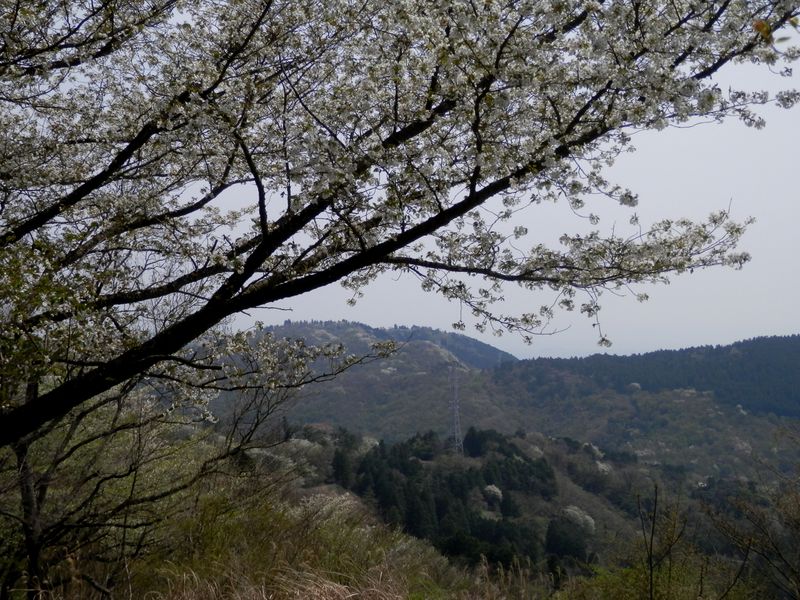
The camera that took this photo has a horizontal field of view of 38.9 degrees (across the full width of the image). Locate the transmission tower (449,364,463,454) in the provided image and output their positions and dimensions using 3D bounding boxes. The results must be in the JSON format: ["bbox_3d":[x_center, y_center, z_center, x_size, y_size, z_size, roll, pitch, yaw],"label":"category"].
[{"bbox_3d":[26.210,51.390,530.000,5.800,42.000,3.800,-4,-2,7],"label":"transmission tower"}]

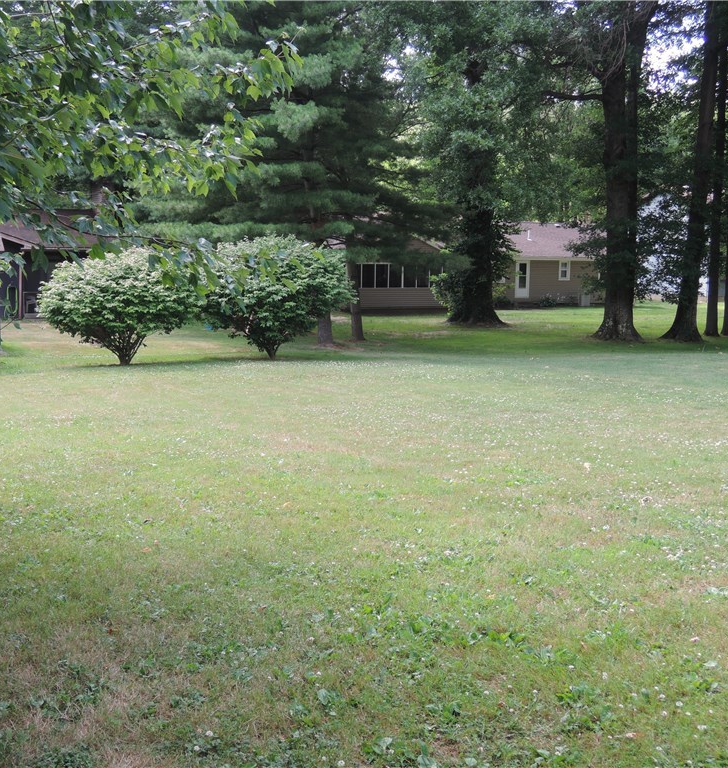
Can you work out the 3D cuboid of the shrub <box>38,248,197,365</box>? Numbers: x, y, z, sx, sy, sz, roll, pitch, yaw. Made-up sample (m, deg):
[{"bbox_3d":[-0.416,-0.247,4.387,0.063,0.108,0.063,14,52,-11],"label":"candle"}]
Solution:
[{"bbox_3d":[-4.322,-1.379,18.390,2.750,2.040,2.600,2,6,0],"label":"shrub"}]

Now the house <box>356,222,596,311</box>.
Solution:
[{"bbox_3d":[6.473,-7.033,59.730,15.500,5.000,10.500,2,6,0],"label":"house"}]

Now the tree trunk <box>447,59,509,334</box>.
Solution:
[{"bbox_3d":[3.869,-6.276,34.035,1.700,8.610,1.600,2,6,0],"label":"tree trunk"}]

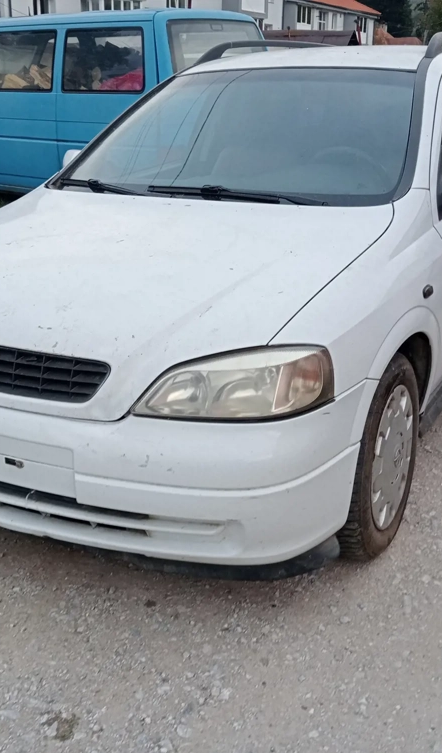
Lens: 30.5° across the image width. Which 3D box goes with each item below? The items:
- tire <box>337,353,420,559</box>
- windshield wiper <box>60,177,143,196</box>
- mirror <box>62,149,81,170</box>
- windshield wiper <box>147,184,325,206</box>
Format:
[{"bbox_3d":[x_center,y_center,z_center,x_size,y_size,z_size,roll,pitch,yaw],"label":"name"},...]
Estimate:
[{"bbox_3d":[0.427,0.221,2.405,0.190,0.610,0.610,9,22,26],"label":"tire"},{"bbox_3d":[-0.385,-0.646,2.821,0.550,0.050,0.070,21,29,37],"label":"windshield wiper"},{"bbox_3d":[-0.646,-0.909,3.459,0.240,0.155,0.175,10,22,27],"label":"mirror"},{"bbox_3d":[0.038,-0.576,2.590,0.660,0.050,0.070,12,23,26],"label":"windshield wiper"}]

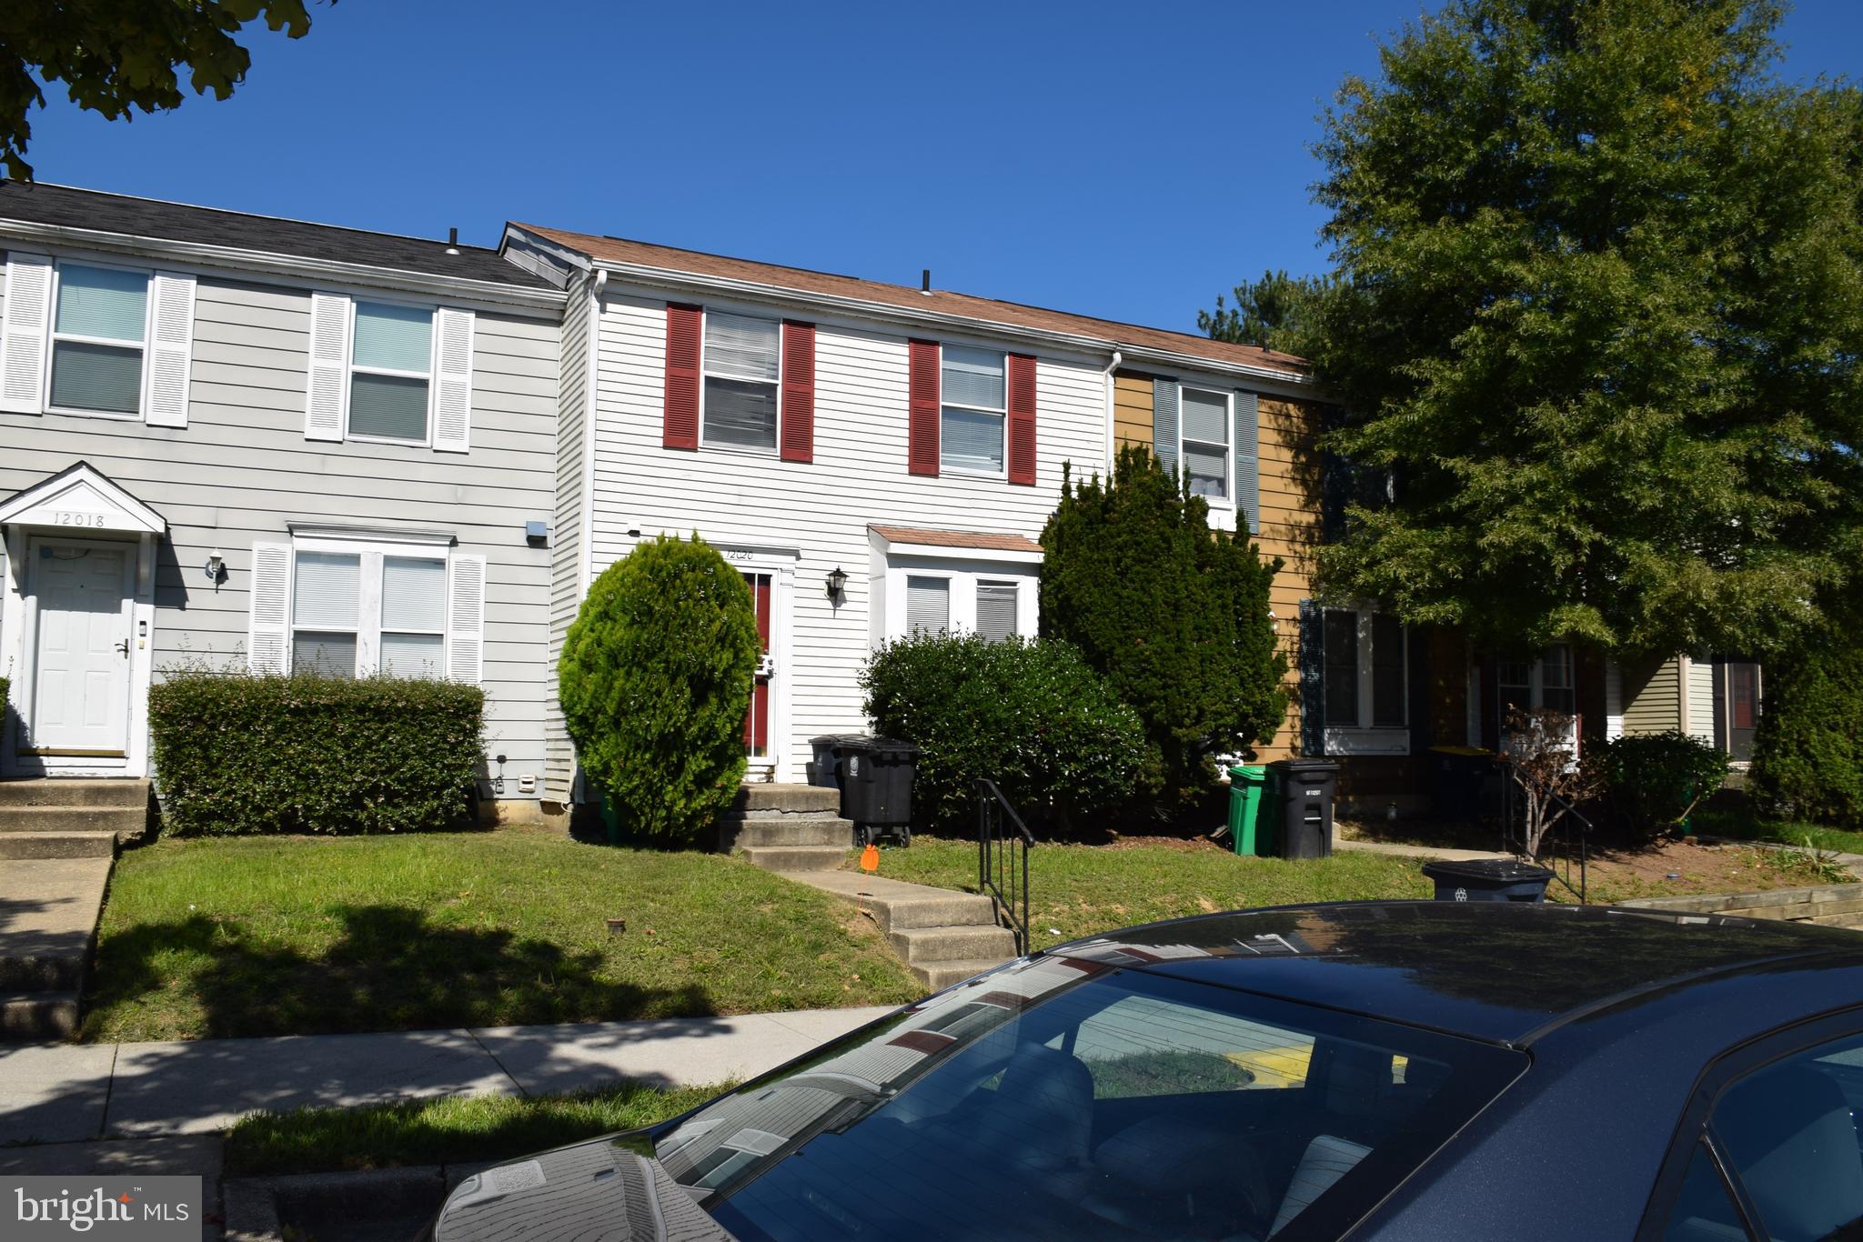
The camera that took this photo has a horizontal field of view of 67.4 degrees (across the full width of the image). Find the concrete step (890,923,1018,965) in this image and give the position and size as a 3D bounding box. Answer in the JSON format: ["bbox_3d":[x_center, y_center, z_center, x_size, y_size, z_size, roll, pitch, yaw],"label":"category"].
[{"bbox_3d":[0.143,2.235,9.616,0.850,0.170,0.380,3,-6,-25],"label":"concrete step"}]

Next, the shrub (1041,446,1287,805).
[{"bbox_3d":[2.521,0.263,15.067,2.600,4.100,2.300,3,-6,-25],"label":"shrub"}]

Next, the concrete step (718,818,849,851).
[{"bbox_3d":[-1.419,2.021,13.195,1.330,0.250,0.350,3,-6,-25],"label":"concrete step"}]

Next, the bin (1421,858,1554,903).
[{"bbox_3d":[3.706,2.173,9.300,0.560,1.050,0.650,4,-7,-33],"label":"bin"}]

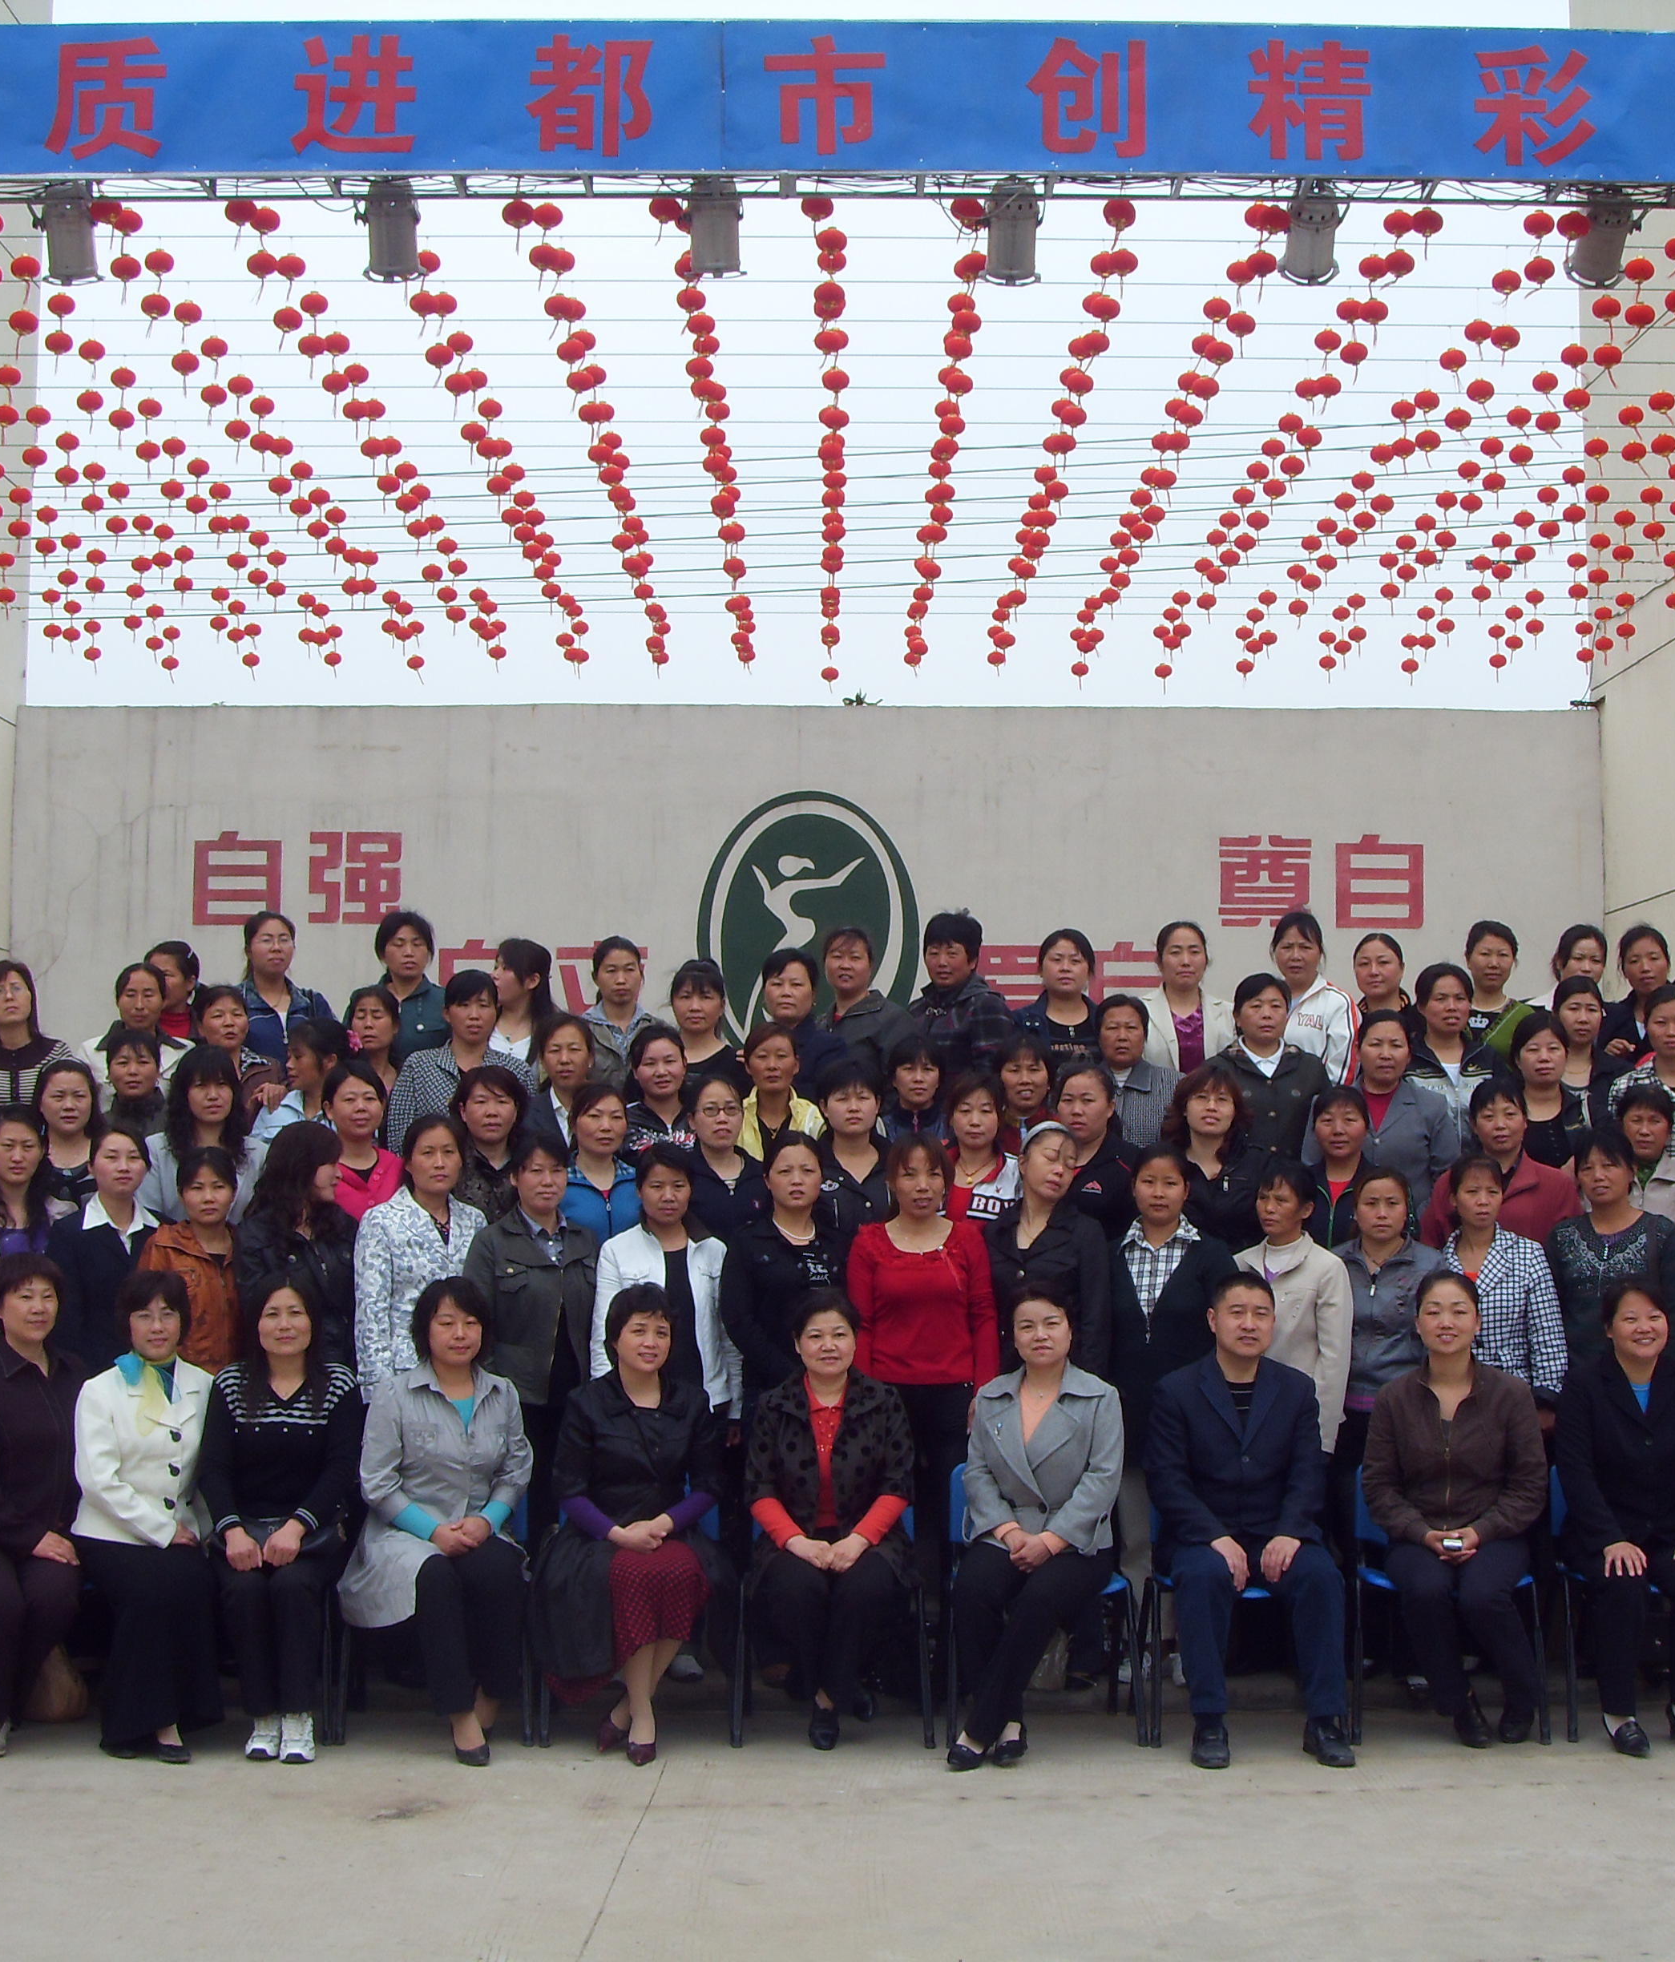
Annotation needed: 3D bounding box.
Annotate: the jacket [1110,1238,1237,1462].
[{"bbox_3d":[0.994,1.086,8.769,0.460,0.680,0.280,-1,-4,8],"label":"jacket"}]

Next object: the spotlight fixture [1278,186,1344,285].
[{"bbox_3d":[1.986,-3.132,12.342,0.250,0.260,0.390,0,-46,-2],"label":"spotlight fixture"}]

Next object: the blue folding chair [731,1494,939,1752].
[{"bbox_3d":[-0.009,1.663,7.951,0.540,0.740,0.530,0,-4,0],"label":"blue folding chair"}]

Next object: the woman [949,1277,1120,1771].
[{"bbox_3d":[0.545,1.465,8.065,0.500,1.219,0.760,-1,-4,12],"label":"woman"}]

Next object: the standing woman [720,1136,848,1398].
[{"bbox_3d":[-0.159,1.256,8.965,0.430,1.575,0.290,1,-4,-10],"label":"standing woman"}]

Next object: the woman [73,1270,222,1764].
[{"bbox_3d":[-1.883,1.430,8.048,0.440,1.270,0.660,1,-4,-18],"label":"woman"}]

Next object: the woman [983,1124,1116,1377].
[{"bbox_3d":[0.604,1.218,8.655,0.460,1.589,0.300,0,-4,3],"label":"woman"}]

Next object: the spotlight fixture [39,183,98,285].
[{"bbox_3d":[-3.285,-3.189,12.600,0.280,0.410,0.280,-3,24,1],"label":"spotlight fixture"}]

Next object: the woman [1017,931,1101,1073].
[{"bbox_3d":[0.803,0.626,10.582,0.440,1.620,0.280,0,-4,0],"label":"woman"}]

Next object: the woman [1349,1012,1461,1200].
[{"bbox_3d":[1.762,0.921,9.459,0.470,1.629,0.290,0,-4,9],"label":"woman"}]

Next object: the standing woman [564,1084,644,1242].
[{"bbox_3d":[-0.725,1.095,9.045,0.440,1.545,0.290,0,-4,-3],"label":"standing woman"}]

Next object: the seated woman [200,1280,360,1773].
[{"bbox_3d":[-1.521,1.440,8.047,0.450,1.250,0.660,1,-4,-9],"label":"seated woman"}]

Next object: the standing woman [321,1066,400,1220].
[{"bbox_3d":[-1.520,1.093,9.345,0.440,1.630,0.280,0,-4,-6],"label":"standing woman"}]

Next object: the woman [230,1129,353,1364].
[{"bbox_3d":[-1.613,1.236,8.760,0.440,1.625,0.310,2,-4,-30],"label":"woman"}]

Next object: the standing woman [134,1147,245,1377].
[{"bbox_3d":[-1.976,1.292,9.006,0.460,1.551,0.290,1,-4,-20],"label":"standing woman"}]

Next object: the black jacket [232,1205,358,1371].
[{"bbox_3d":[-1.616,0.971,8.777,0.440,0.620,0.300,2,-4,-30],"label":"black jacket"}]

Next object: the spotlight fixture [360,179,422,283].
[{"bbox_3d":[-1.875,-3.150,12.343,0.250,0.390,0.260,0,36,0],"label":"spotlight fixture"}]

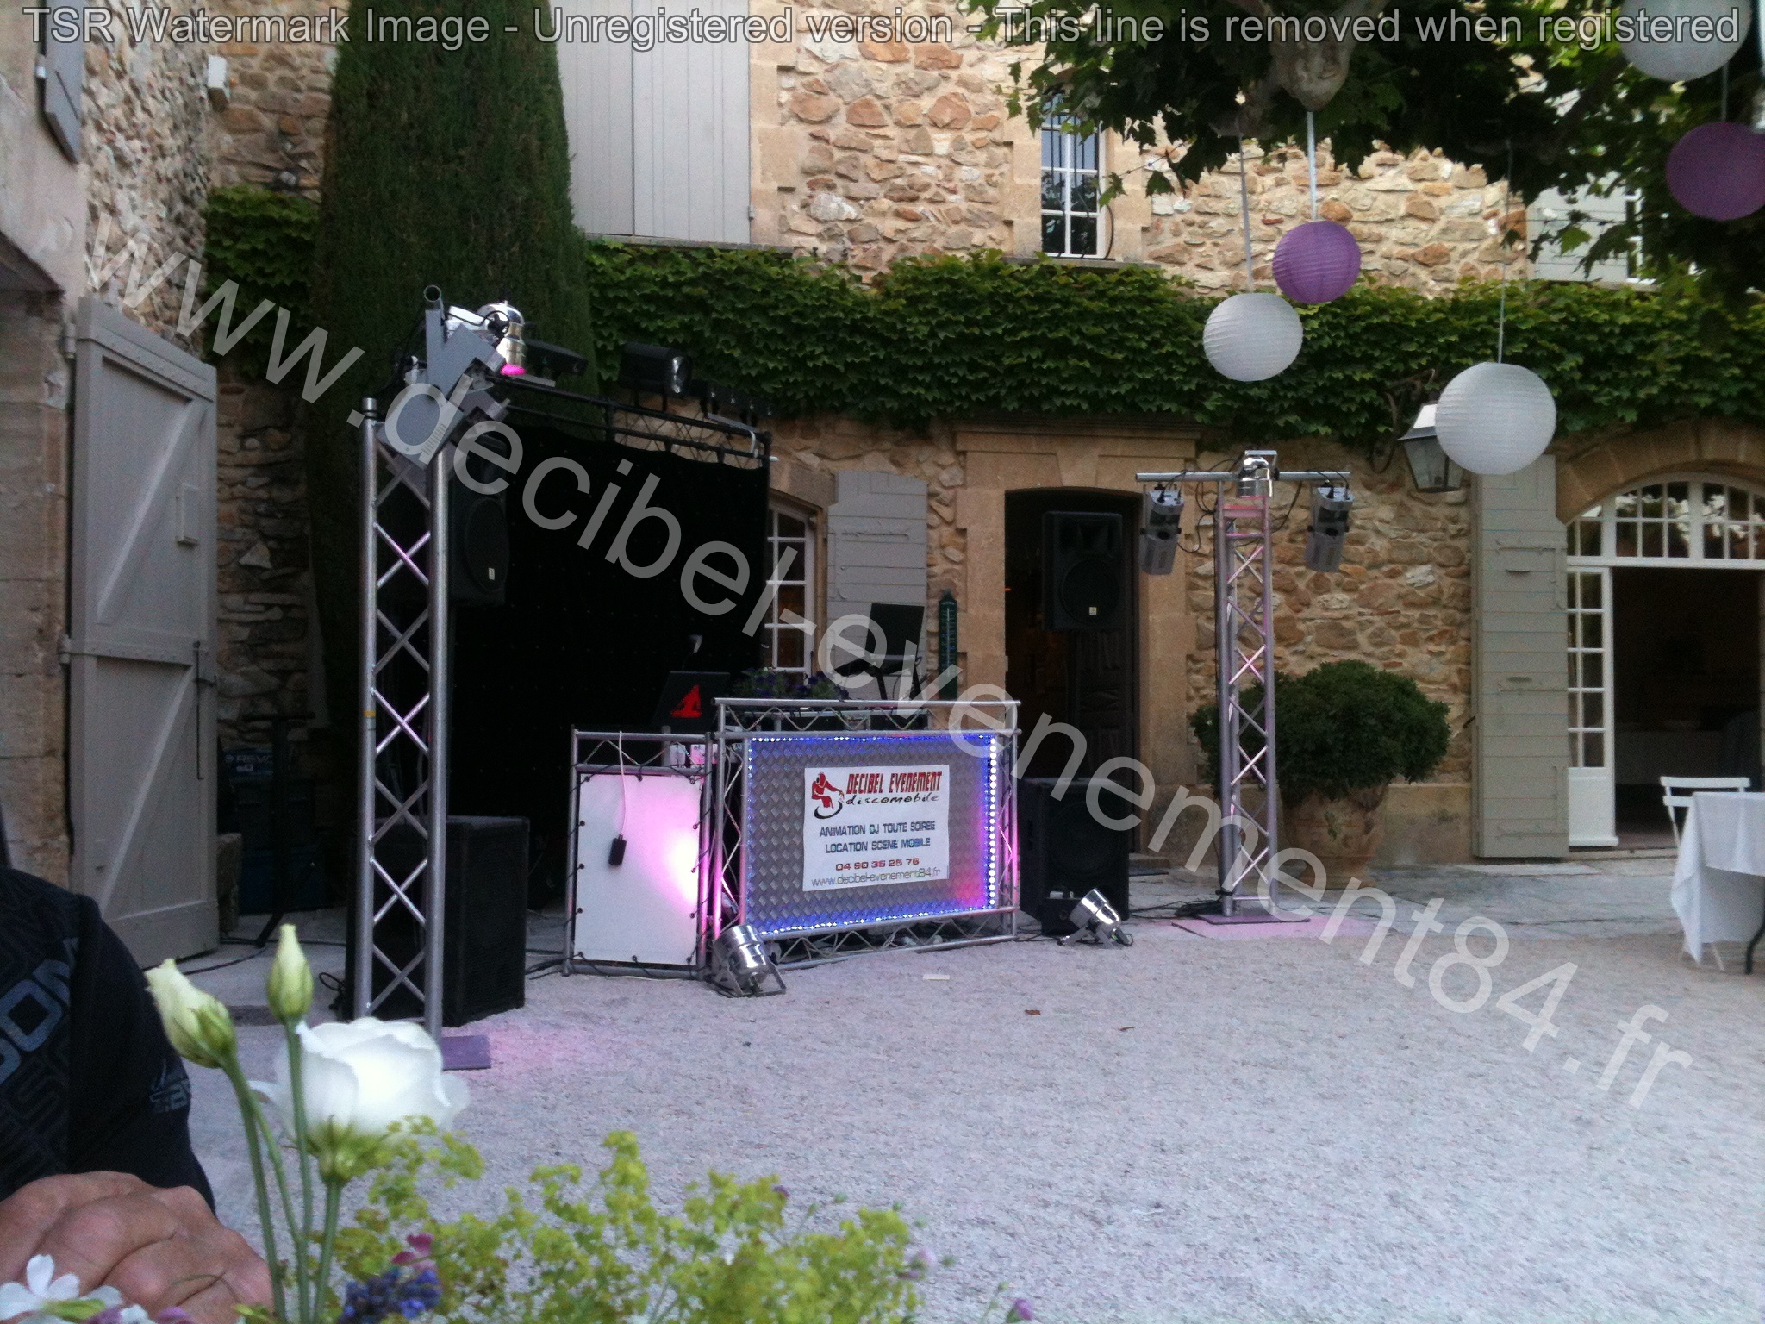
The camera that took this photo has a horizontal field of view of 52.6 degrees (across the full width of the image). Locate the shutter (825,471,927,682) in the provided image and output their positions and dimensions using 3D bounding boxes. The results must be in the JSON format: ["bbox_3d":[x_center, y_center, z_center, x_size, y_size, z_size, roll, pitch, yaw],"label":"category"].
[{"bbox_3d":[-0.025,-0.392,10.924,0.645,1.551,0.050,0,-1,-13],"label":"shutter"}]

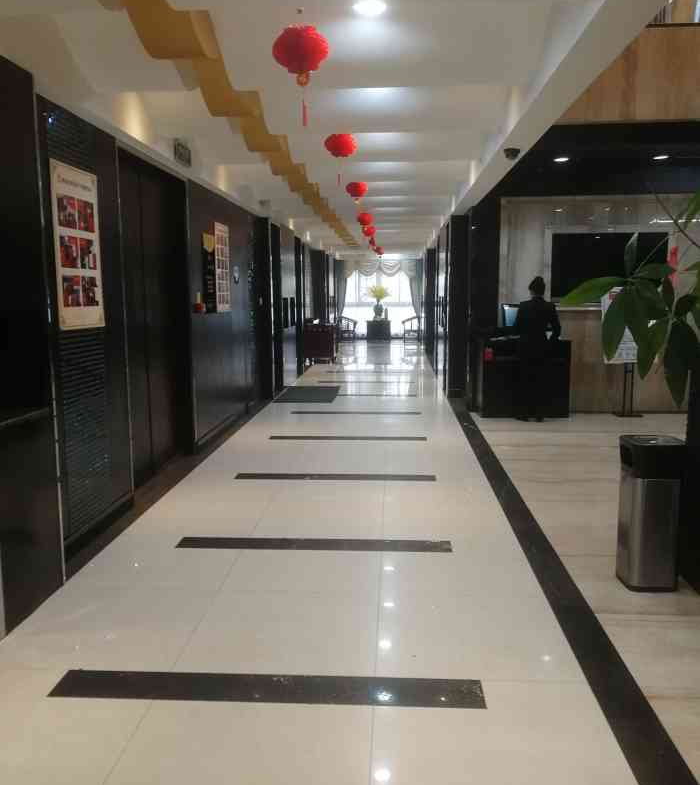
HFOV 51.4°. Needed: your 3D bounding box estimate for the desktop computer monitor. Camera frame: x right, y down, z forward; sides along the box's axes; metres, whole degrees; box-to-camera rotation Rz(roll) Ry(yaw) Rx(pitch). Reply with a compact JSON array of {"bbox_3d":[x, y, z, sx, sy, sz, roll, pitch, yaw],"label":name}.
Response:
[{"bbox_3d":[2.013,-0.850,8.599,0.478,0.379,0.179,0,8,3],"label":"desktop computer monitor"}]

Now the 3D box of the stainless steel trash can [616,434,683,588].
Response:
[{"bbox_3d":[1.516,0.604,3.678,0.267,0.738,0.269,0,8,3],"label":"stainless steel trash can"}]

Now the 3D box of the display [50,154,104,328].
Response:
[{"bbox_3d":[-1.582,-0.840,4.255,0.022,0.917,0.613,0,8,3],"label":"display"}]

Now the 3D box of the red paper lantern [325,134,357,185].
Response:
[{"bbox_3d":[-0.067,-1.765,5.497,0.244,0.419,0.244,0,8,3],"label":"red paper lantern"}]

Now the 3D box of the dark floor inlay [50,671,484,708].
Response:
[{"bbox_3d":[-0.311,1.122,2.745,1.615,0.012,0.192,0,8,3],"label":"dark floor inlay"}]

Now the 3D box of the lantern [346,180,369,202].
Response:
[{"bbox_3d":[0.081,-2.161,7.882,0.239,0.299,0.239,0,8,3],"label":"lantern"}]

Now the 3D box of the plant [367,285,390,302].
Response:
[{"bbox_3d":[0.871,-2.988,21.910,0.738,0.528,0.658,0,8,3],"label":"plant"}]

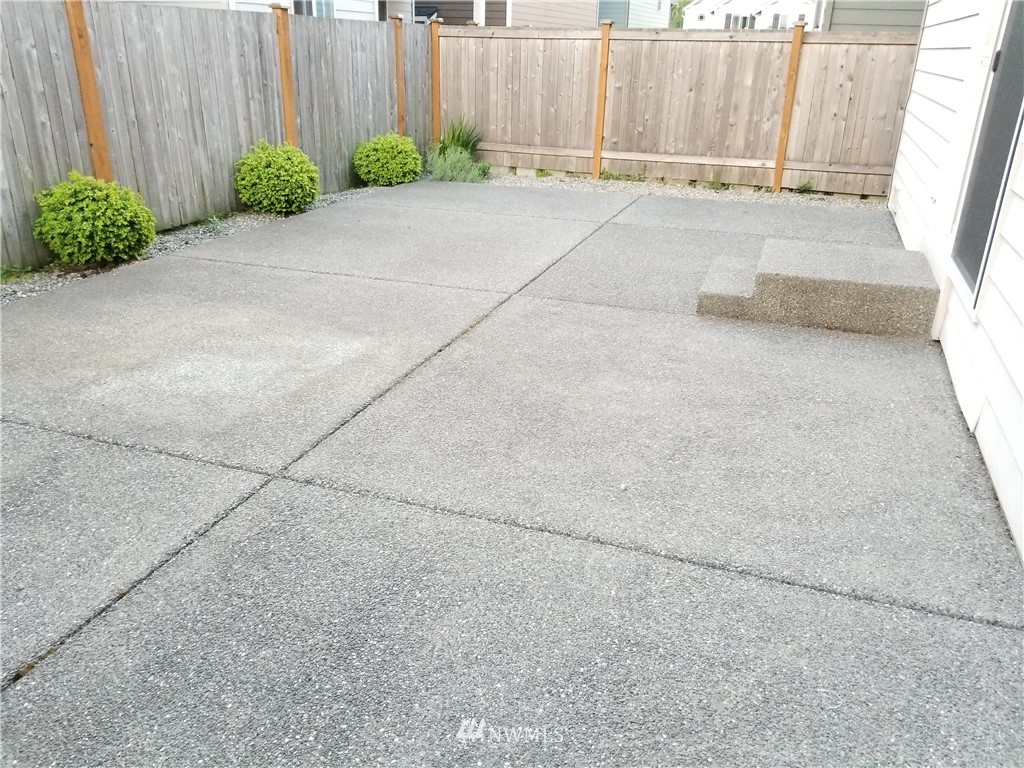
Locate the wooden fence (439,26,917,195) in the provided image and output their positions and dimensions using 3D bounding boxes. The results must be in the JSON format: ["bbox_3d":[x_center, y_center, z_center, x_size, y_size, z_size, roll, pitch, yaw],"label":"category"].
[{"bbox_3d":[1.797,-3.621,10.034,6.167,1.931,0.130,9,25,18],"label":"wooden fence"}]

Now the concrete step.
[{"bbox_3d":[2.108,-0.706,5.321,1.444,0.328,1.017,8,25,19],"label":"concrete step"}]

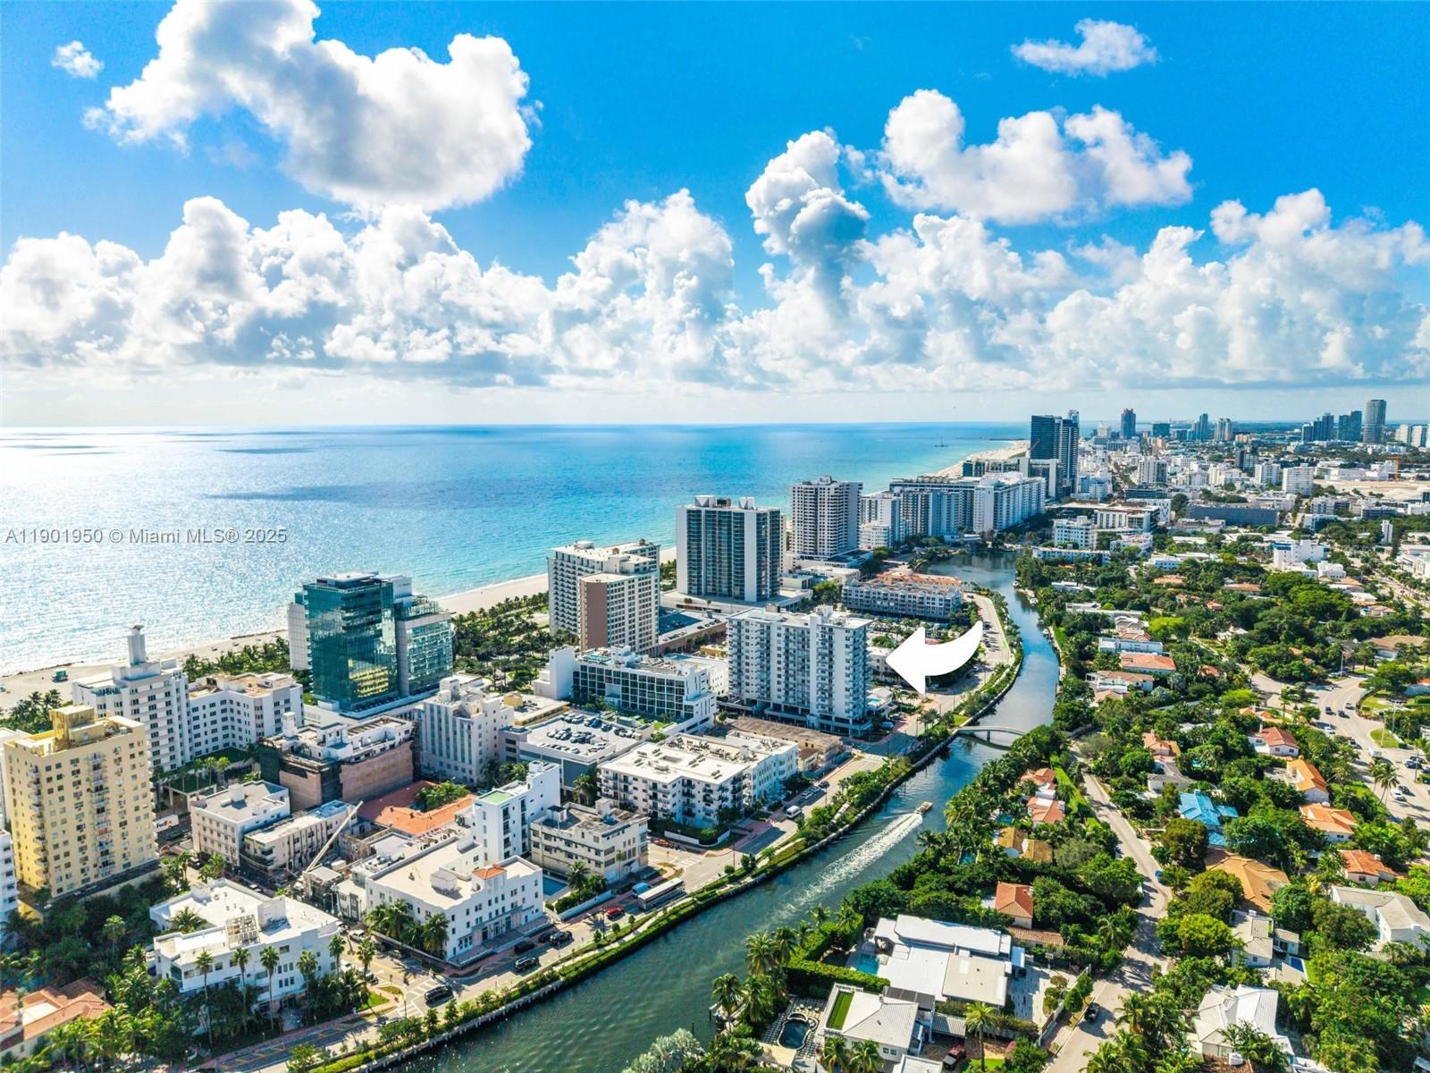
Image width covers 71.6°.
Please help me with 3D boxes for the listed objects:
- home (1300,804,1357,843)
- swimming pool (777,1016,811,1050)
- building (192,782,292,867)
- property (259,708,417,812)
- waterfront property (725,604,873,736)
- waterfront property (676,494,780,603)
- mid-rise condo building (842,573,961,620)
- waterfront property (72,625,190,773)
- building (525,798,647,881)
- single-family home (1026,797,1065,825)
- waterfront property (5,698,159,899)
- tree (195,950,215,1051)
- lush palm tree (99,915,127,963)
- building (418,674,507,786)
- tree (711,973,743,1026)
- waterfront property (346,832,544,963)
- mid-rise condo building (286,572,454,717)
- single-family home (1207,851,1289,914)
[{"bbox_3d":[169.120,78.990,272.790,11.500,5.500,15.000,2,7,18],"label":"home"},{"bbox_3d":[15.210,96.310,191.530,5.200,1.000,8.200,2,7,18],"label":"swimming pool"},{"bbox_3d":[-130.030,79.560,274.870,20.190,14.000,17.320,4,8,34],"label":"building"},{"bbox_3d":[-118.720,69.600,312.820,38.000,17.000,30.000,5,9,38],"label":"property"},{"bbox_3d":[30.710,48.130,371.260,49.500,44.500,19.000,3,7,23],"label":"waterfront property"},{"bbox_3d":[8.490,9.440,615.050,59.420,64.000,26.400,5,8,36],"label":"waterfront property"},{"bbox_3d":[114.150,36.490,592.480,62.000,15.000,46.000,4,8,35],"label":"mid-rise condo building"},{"bbox_3d":[-182.010,54.550,307.280,20.370,51.500,26.340,3,8,29],"label":"waterfront property"},{"bbox_3d":[-32.090,78.130,254.970,24.000,13.000,15.500,4,8,30],"label":"building"},{"bbox_3d":[93.120,78.980,279.220,10.470,6.300,17.140,3,7,23],"label":"single-family home"},{"bbox_3d":[-158.380,63.960,247.870,17.960,42.500,25.300,3,8,28],"label":"waterfront property"},{"bbox_3d":[-92.660,84.510,181.000,3.600,18.200,3.600,0,7,0],"label":"tree"},{"bbox_3d":[-125.790,84.830,207.360,5.000,11.620,5.000,0,7,0],"label":"lush palm tree"},{"bbox_3d":[-81.900,63.070,323.690,23.000,29.500,16.000,3,8,29],"label":"building"},{"bbox_3d":[2.550,87.490,187.620,5.600,10.000,5.600,0,7,0],"label":"tree"},{"bbox_3d":[-61.770,84.070,235.800,30.460,13.800,27.490,5,8,37],"label":"waterfront property"},{"bbox_3d":[-136.550,41.420,396.840,38.110,57.000,45.600,5,8,36],"label":"mid-rise condo building"},{"bbox_3d":[131.770,86.390,243.580,15.500,6.000,26.500,1,7,12],"label":"single-family home"}]

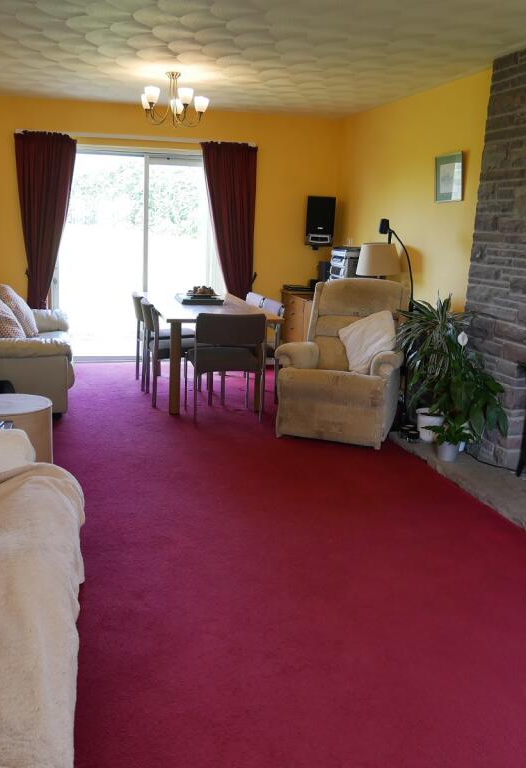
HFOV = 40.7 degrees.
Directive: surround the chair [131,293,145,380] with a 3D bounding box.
[{"bbox_3d":[-0.853,-0.370,6.125,0.520,0.775,0.500,-2,13,-16],"label":"chair"}]

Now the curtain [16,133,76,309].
[{"bbox_3d":[-2.069,-1.298,6.919,0.540,2.180,0.130,-2,12,-14],"label":"curtain"}]

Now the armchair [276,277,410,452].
[{"bbox_3d":[0.567,-0.202,4.987,0.800,1.050,0.920,5,13,14],"label":"armchair"}]

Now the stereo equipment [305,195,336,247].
[{"bbox_3d":[0.596,-1.681,7.343,0.280,0.480,0.240,3,12,5],"label":"stereo equipment"}]

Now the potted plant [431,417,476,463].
[{"bbox_3d":[1.126,0.330,4.266,0.240,0.260,0.240,-2,12,-14],"label":"potted plant"}]

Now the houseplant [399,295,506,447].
[{"bbox_3d":[1.180,-0.070,4.541,0.580,0.920,0.520,-2,12,-14],"label":"houseplant"}]

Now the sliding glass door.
[{"bbox_3d":[-1.209,-1.274,7.255,1.870,2.100,0.100,-2,12,-14],"label":"sliding glass door"}]

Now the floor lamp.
[{"bbox_3d":[0.849,-0.363,4.828,0.380,1.452,0.280,-5,14,-27],"label":"floor lamp"}]

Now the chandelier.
[{"bbox_3d":[-0.666,-2.068,5.189,0.510,0.370,0.510,-2,13,-16],"label":"chandelier"}]

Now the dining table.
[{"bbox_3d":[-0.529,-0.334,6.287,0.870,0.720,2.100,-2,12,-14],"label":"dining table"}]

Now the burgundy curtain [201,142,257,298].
[{"bbox_3d":[-0.355,-1.271,7.049,0.550,2.157,0.140,-2,13,-16],"label":"burgundy curtain"}]

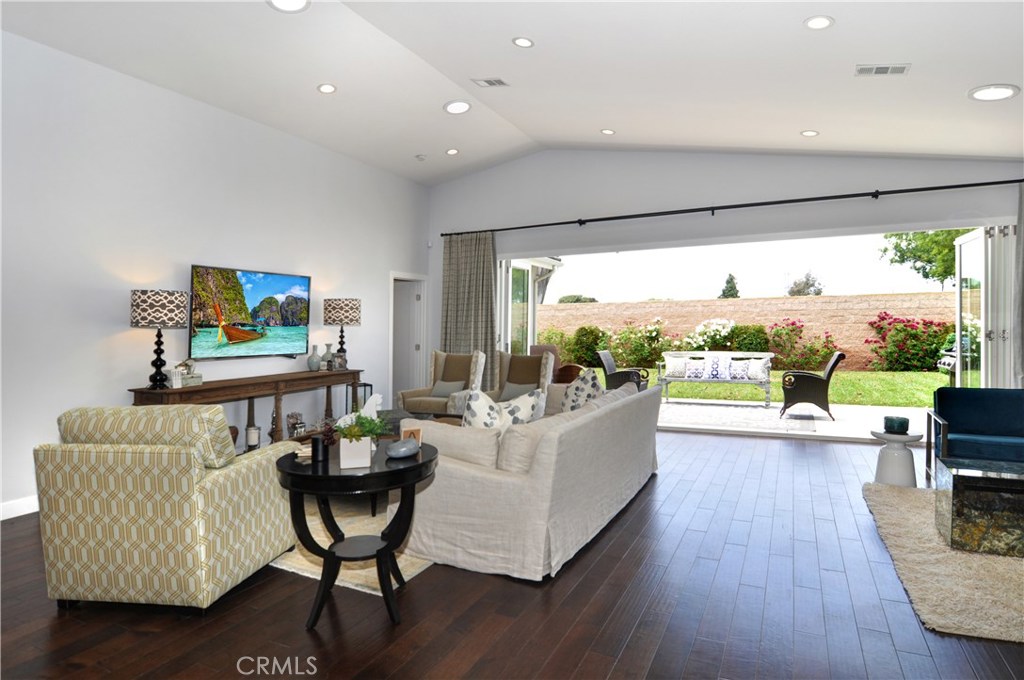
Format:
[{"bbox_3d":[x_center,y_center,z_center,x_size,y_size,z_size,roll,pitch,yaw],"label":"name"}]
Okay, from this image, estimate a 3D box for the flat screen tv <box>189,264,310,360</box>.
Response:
[{"bbox_3d":[-2.601,-0.265,5.209,0.070,0.830,1.310,6,5,29],"label":"flat screen tv"}]

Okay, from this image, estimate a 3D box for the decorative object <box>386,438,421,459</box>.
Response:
[{"bbox_3d":[-0.530,0.507,2.471,0.165,0.075,0.110,-1,2,-27],"label":"decorative object"}]

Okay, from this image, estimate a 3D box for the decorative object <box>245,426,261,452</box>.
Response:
[{"bbox_3d":[-2.554,0.981,5.032,0.140,0.250,0.140,1,2,29],"label":"decorative object"}]

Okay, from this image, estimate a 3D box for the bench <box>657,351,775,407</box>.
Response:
[{"bbox_3d":[3.718,0.697,9.392,1.880,0.940,0.620,0,1,24],"label":"bench"}]

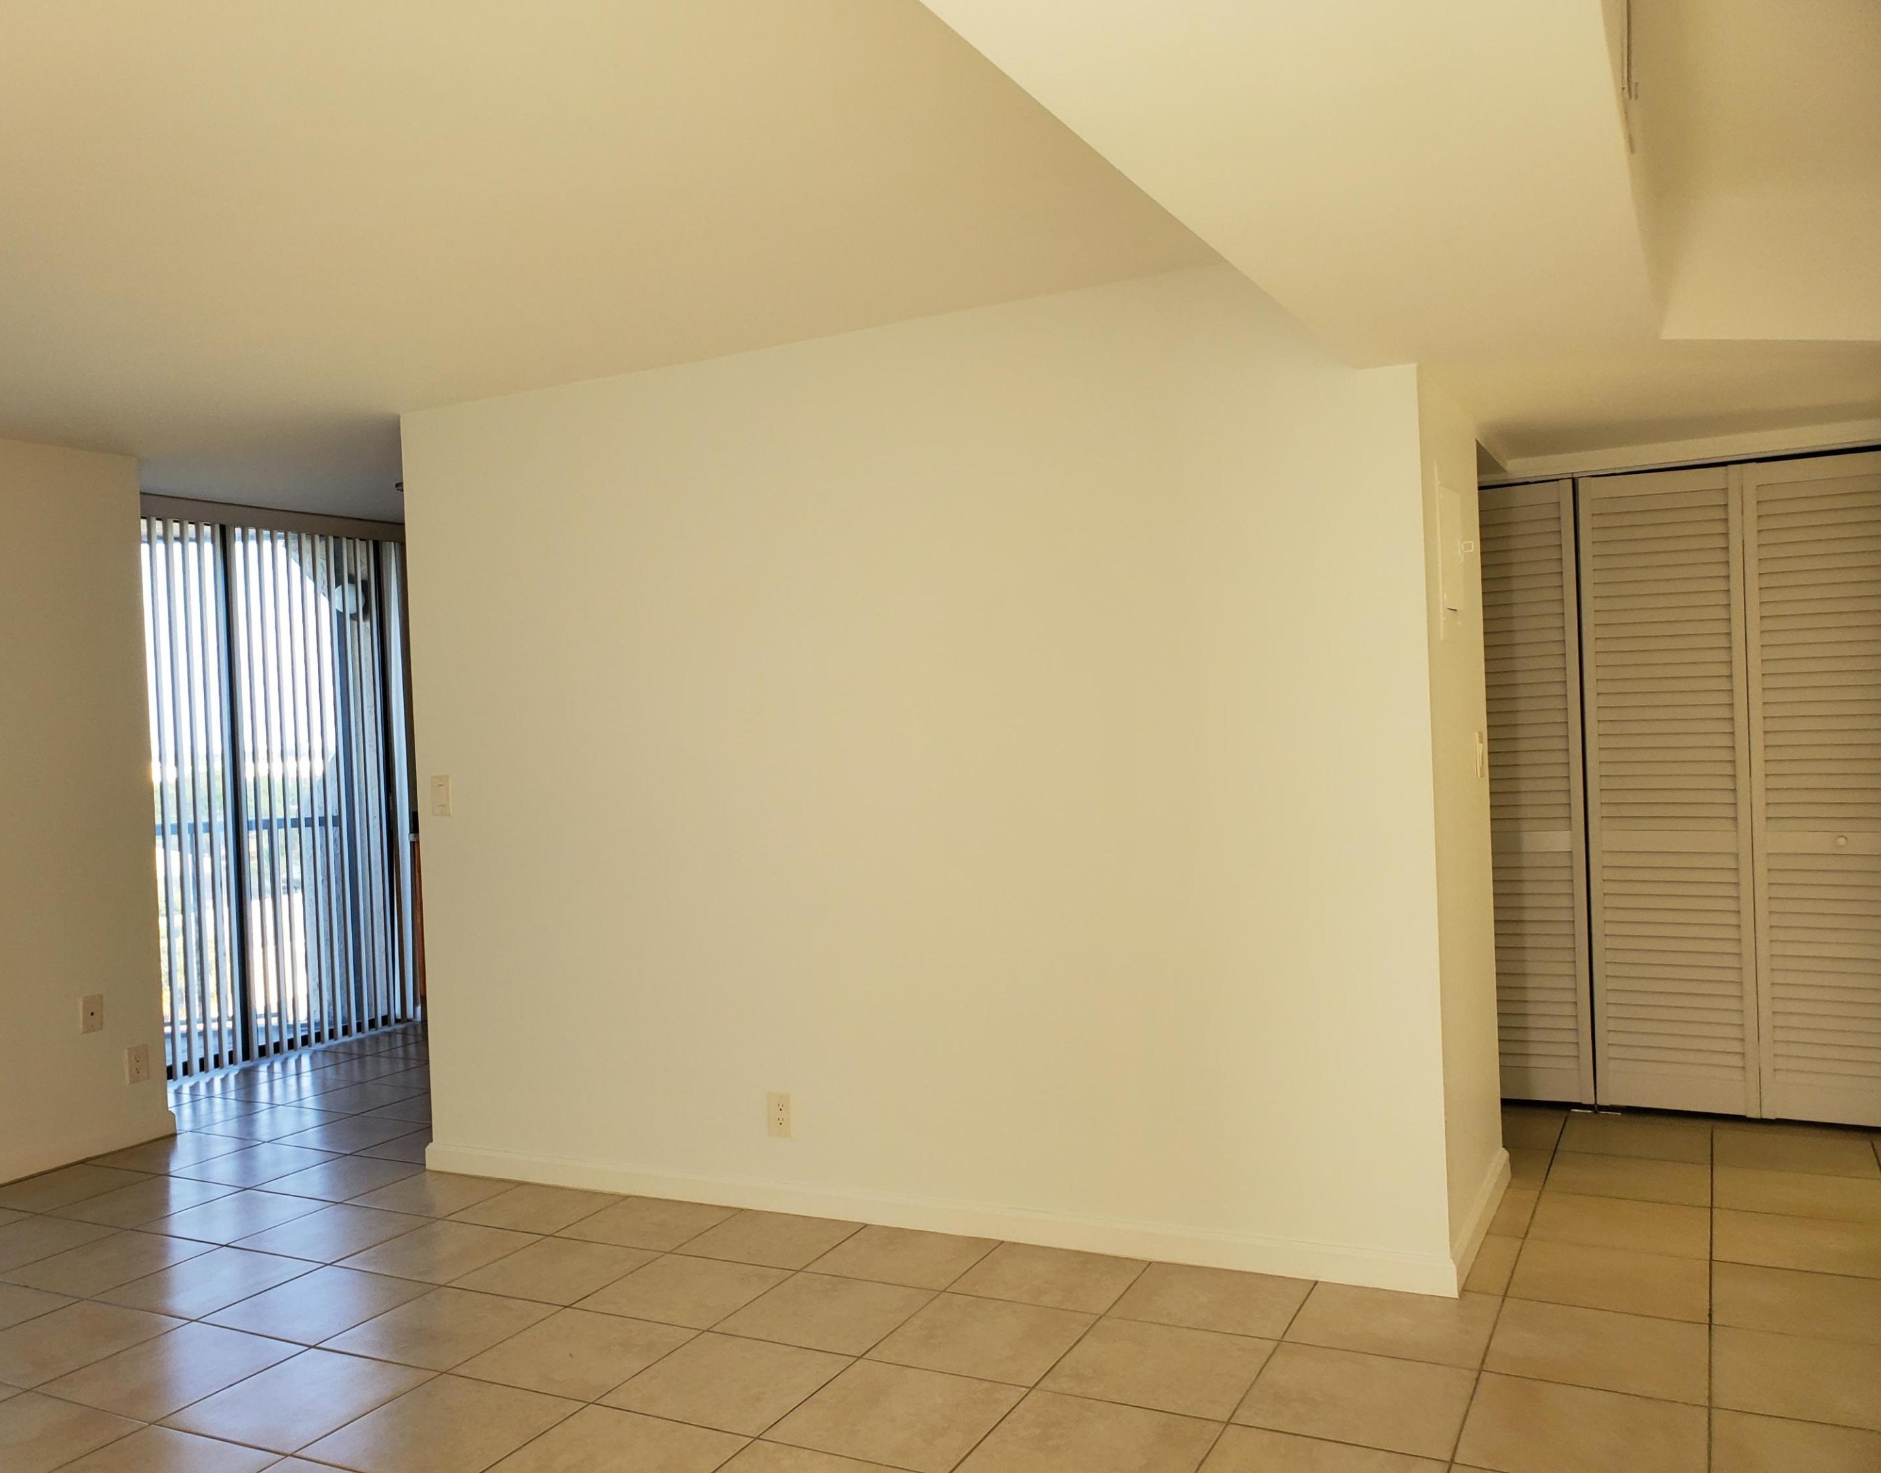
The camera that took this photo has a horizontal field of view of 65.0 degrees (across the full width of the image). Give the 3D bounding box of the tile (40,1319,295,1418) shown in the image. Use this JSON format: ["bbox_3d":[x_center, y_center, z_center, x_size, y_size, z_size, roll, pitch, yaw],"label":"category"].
[{"bbox_3d":[-1.726,1.428,3.324,0.407,0.011,0.395,-2,0,27],"label":"tile"}]

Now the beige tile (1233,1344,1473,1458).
[{"bbox_3d":[0.815,1.291,2.873,0.400,0.010,0.392,-2,0,27],"label":"beige tile"}]

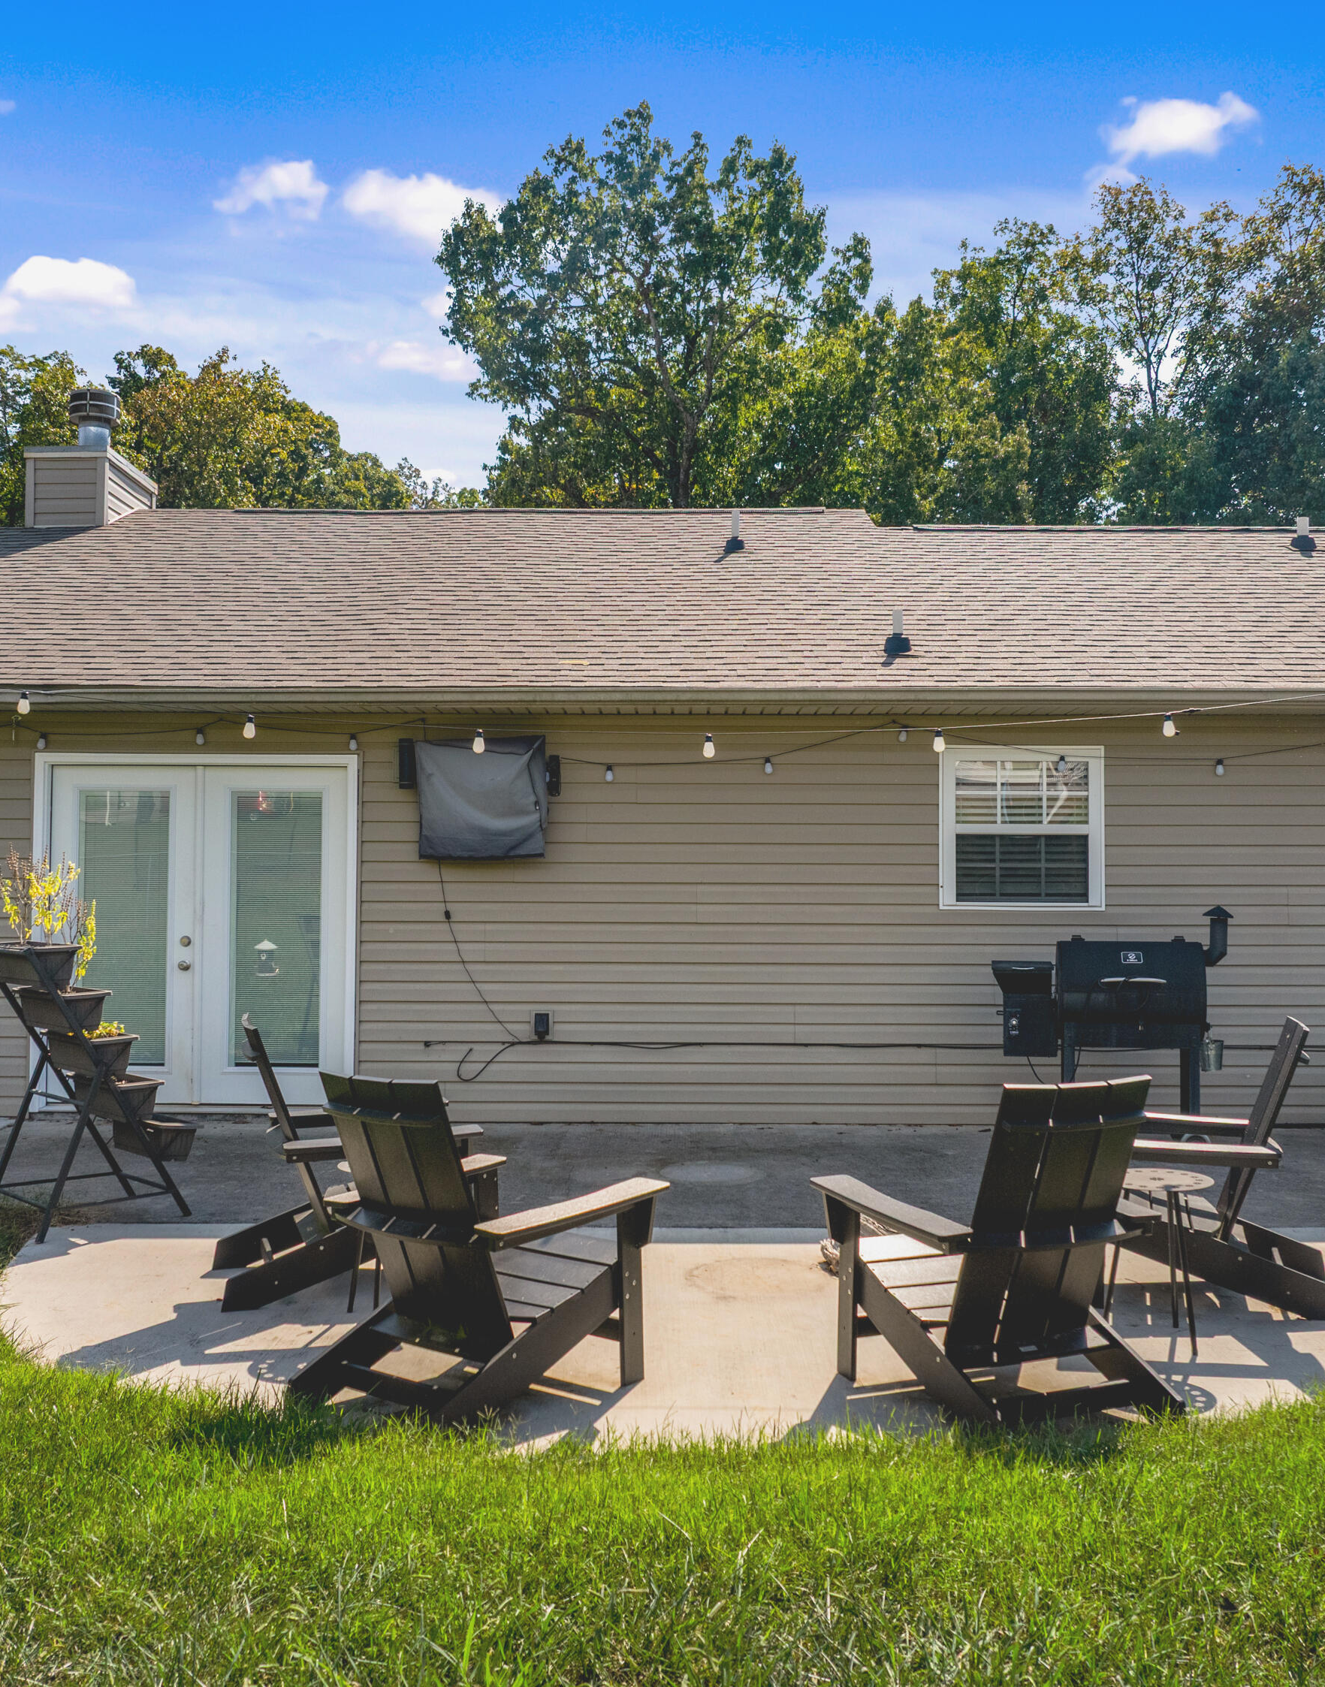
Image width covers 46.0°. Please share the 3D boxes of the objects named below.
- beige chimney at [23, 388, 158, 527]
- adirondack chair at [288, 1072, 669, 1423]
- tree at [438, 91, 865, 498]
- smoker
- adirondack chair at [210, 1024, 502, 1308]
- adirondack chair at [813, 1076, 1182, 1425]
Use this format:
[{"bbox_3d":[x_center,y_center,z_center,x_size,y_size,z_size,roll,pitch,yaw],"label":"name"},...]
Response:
[{"bbox_3d":[-4.750,-3.131,13.061,0.674,1.248,1.181,0,-2,1],"label":"beige chimney"},{"bbox_3d":[-0.564,1.111,4.523,0.789,0.965,0.893,-1,-2,38],"label":"adirondack chair"},{"bbox_3d":[-0.156,-7.088,35.243,9.700,19.550,9.300,0,-2,1],"label":"tree"},{"bbox_3d":[2.330,0.989,8.114,1.260,1.295,0.580,0,-2,0],"label":"smoker"},{"bbox_3d":[-1.178,1.127,5.774,0.893,0.965,0.789,1,-2,-19],"label":"adirondack chair"},{"bbox_3d":[0.980,1.110,4.441,0.789,0.965,0.893,1,-2,-22],"label":"adirondack chair"}]

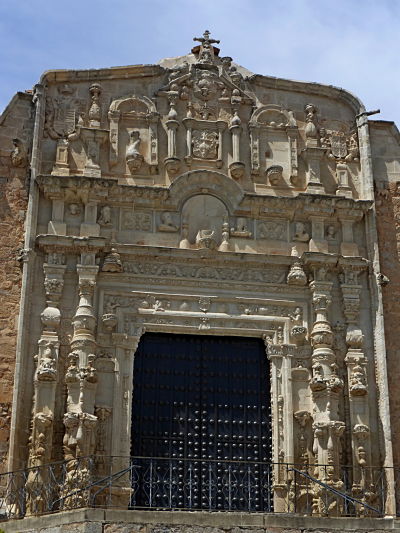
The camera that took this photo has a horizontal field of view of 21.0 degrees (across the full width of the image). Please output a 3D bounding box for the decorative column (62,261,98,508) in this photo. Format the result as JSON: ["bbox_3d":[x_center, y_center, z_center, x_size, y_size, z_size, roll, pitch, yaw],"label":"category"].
[{"bbox_3d":[-2.585,2.616,23.412,0.490,5.653,0.600,4,-25,-8],"label":"decorative column"}]

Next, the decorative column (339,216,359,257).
[{"bbox_3d":[3.609,-0.693,26.227,0.400,0.971,0.350,4,-25,-8],"label":"decorative column"}]

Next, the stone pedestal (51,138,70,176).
[{"bbox_3d":[-3.143,-2.442,24.476,0.397,1.020,0.340,4,-24,-8],"label":"stone pedestal"}]

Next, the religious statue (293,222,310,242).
[{"bbox_3d":[2.399,-0.802,25.434,0.340,0.400,0.220,4,-25,-8],"label":"religious statue"}]

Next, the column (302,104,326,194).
[{"bbox_3d":[2.865,-2.881,27.057,0.520,2.410,0.500,4,-25,-8],"label":"column"}]

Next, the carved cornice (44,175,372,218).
[{"bbox_3d":[0.151,-1.525,25.866,8.060,0.420,0.550,4,-25,-8],"label":"carved cornice"}]

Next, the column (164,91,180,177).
[{"bbox_3d":[-0.654,-3.212,25.958,0.370,2.080,0.360,4,-25,-8],"label":"column"}]

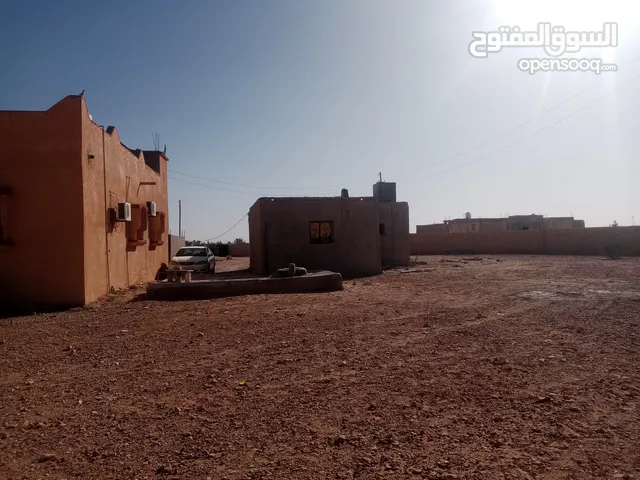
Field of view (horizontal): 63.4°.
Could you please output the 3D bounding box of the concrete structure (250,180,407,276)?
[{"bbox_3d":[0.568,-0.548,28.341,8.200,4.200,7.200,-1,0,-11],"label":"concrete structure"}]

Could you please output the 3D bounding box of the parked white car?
[{"bbox_3d":[-6.655,0.968,27.499,1.800,1.460,4.750,-1,0,-6],"label":"parked white car"}]

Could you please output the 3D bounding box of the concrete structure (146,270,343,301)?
[{"bbox_3d":[-2.415,1.400,16.800,5.850,0.470,2.400,-1,0,-13],"label":"concrete structure"}]

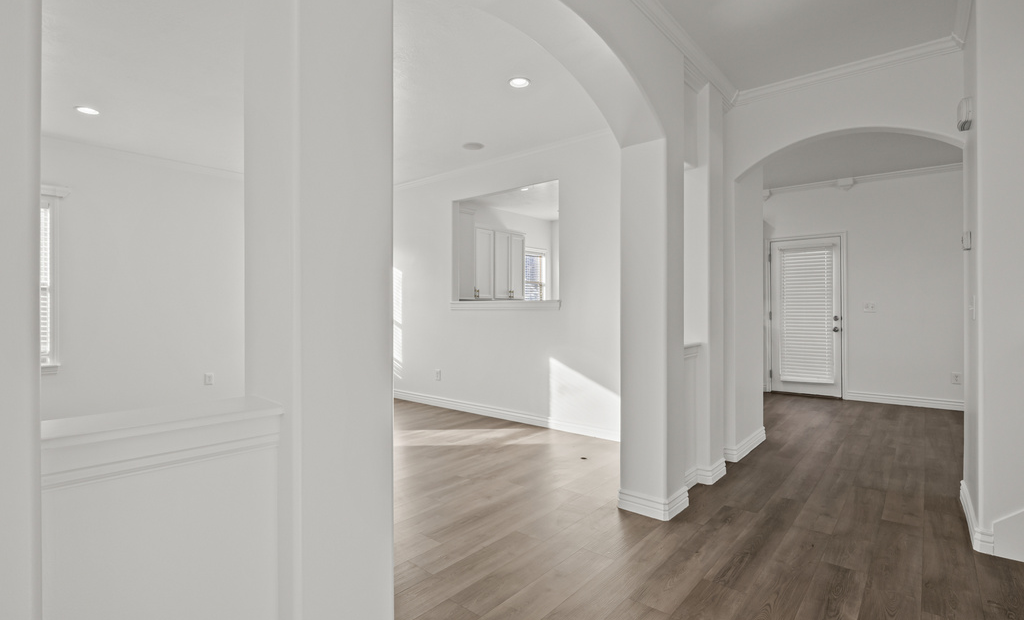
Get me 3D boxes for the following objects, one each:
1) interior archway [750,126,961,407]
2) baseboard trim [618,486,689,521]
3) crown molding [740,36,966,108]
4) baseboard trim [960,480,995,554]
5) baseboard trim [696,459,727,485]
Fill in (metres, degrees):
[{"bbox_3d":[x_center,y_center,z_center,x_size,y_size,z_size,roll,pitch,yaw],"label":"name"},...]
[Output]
[{"bbox_3d":[2.171,-0.010,3.173,1.240,2.277,0.130,0,0,41],"label":"interior archway"},{"bbox_3d":[0.812,1.071,2.712,0.290,0.118,0.305,0,0,41],"label":"baseboard trim"},{"bbox_3d":[2.107,-1.538,3.102,1.232,0.082,0.058,0,0,41],"label":"crown molding"},{"bbox_3d":[2.440,1.068,2.493,0.076,0.118,0.786,0,0,41],"label":"baseboard trim"},{"bbox_3d":[1.350,1.071,3.182,0.091,0.118,0.290,0,0,41],"label":"baseboard trim"}]

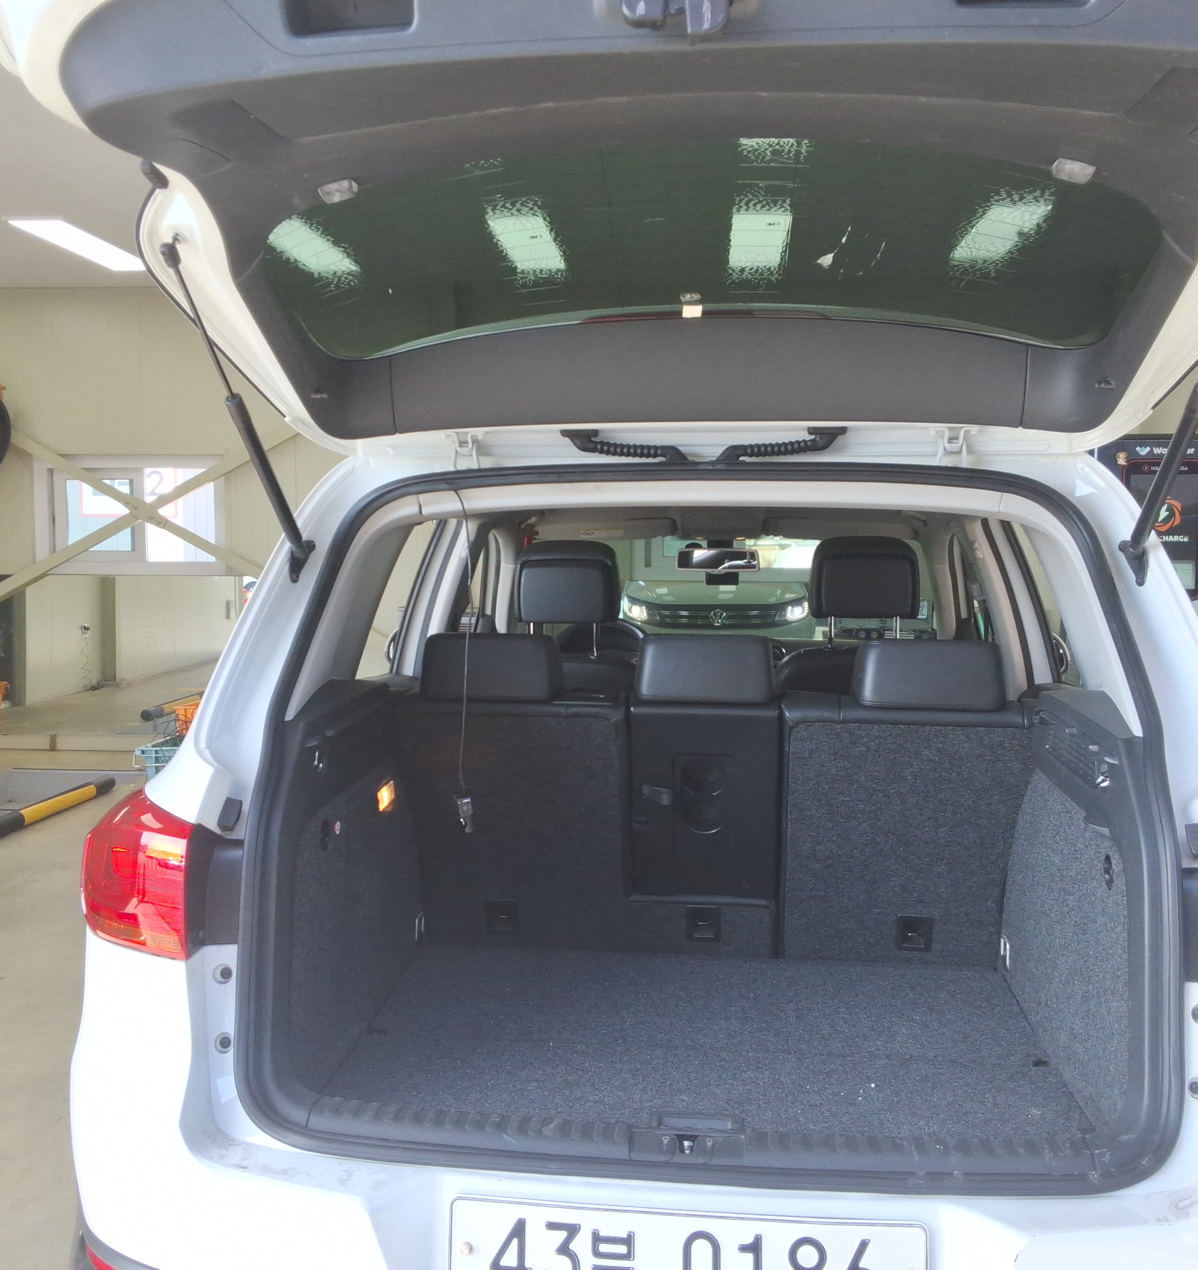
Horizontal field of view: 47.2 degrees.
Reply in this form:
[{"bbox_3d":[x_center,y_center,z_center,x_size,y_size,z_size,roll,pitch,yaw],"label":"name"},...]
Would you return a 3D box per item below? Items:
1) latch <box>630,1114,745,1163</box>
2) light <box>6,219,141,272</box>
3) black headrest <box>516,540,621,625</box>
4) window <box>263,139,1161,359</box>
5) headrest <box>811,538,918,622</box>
[{"bbox_3d":[0.104,0.591,1.603,0.128,0.045,0.055,1,4,6],"label":"latch"},{"bbox_3d":[-2.802,-2.129,7.529,0.305,0.040,1.265,1,4,4],"label":"light"},{"bbox_3d":[-0.077,-0.132,3.450,0.260,0.205,0.125,1,4,6],"label":"black headrest"},{"bbox_3d":[0.119,-0.443,1.615,1.040,0.080,0.420,1,-13,6],"label":"window"},{"bbox_3d":[0.653,-0.140,3.370,0.265,0.205,0.125,1,4,6],"label":"headrest"}]

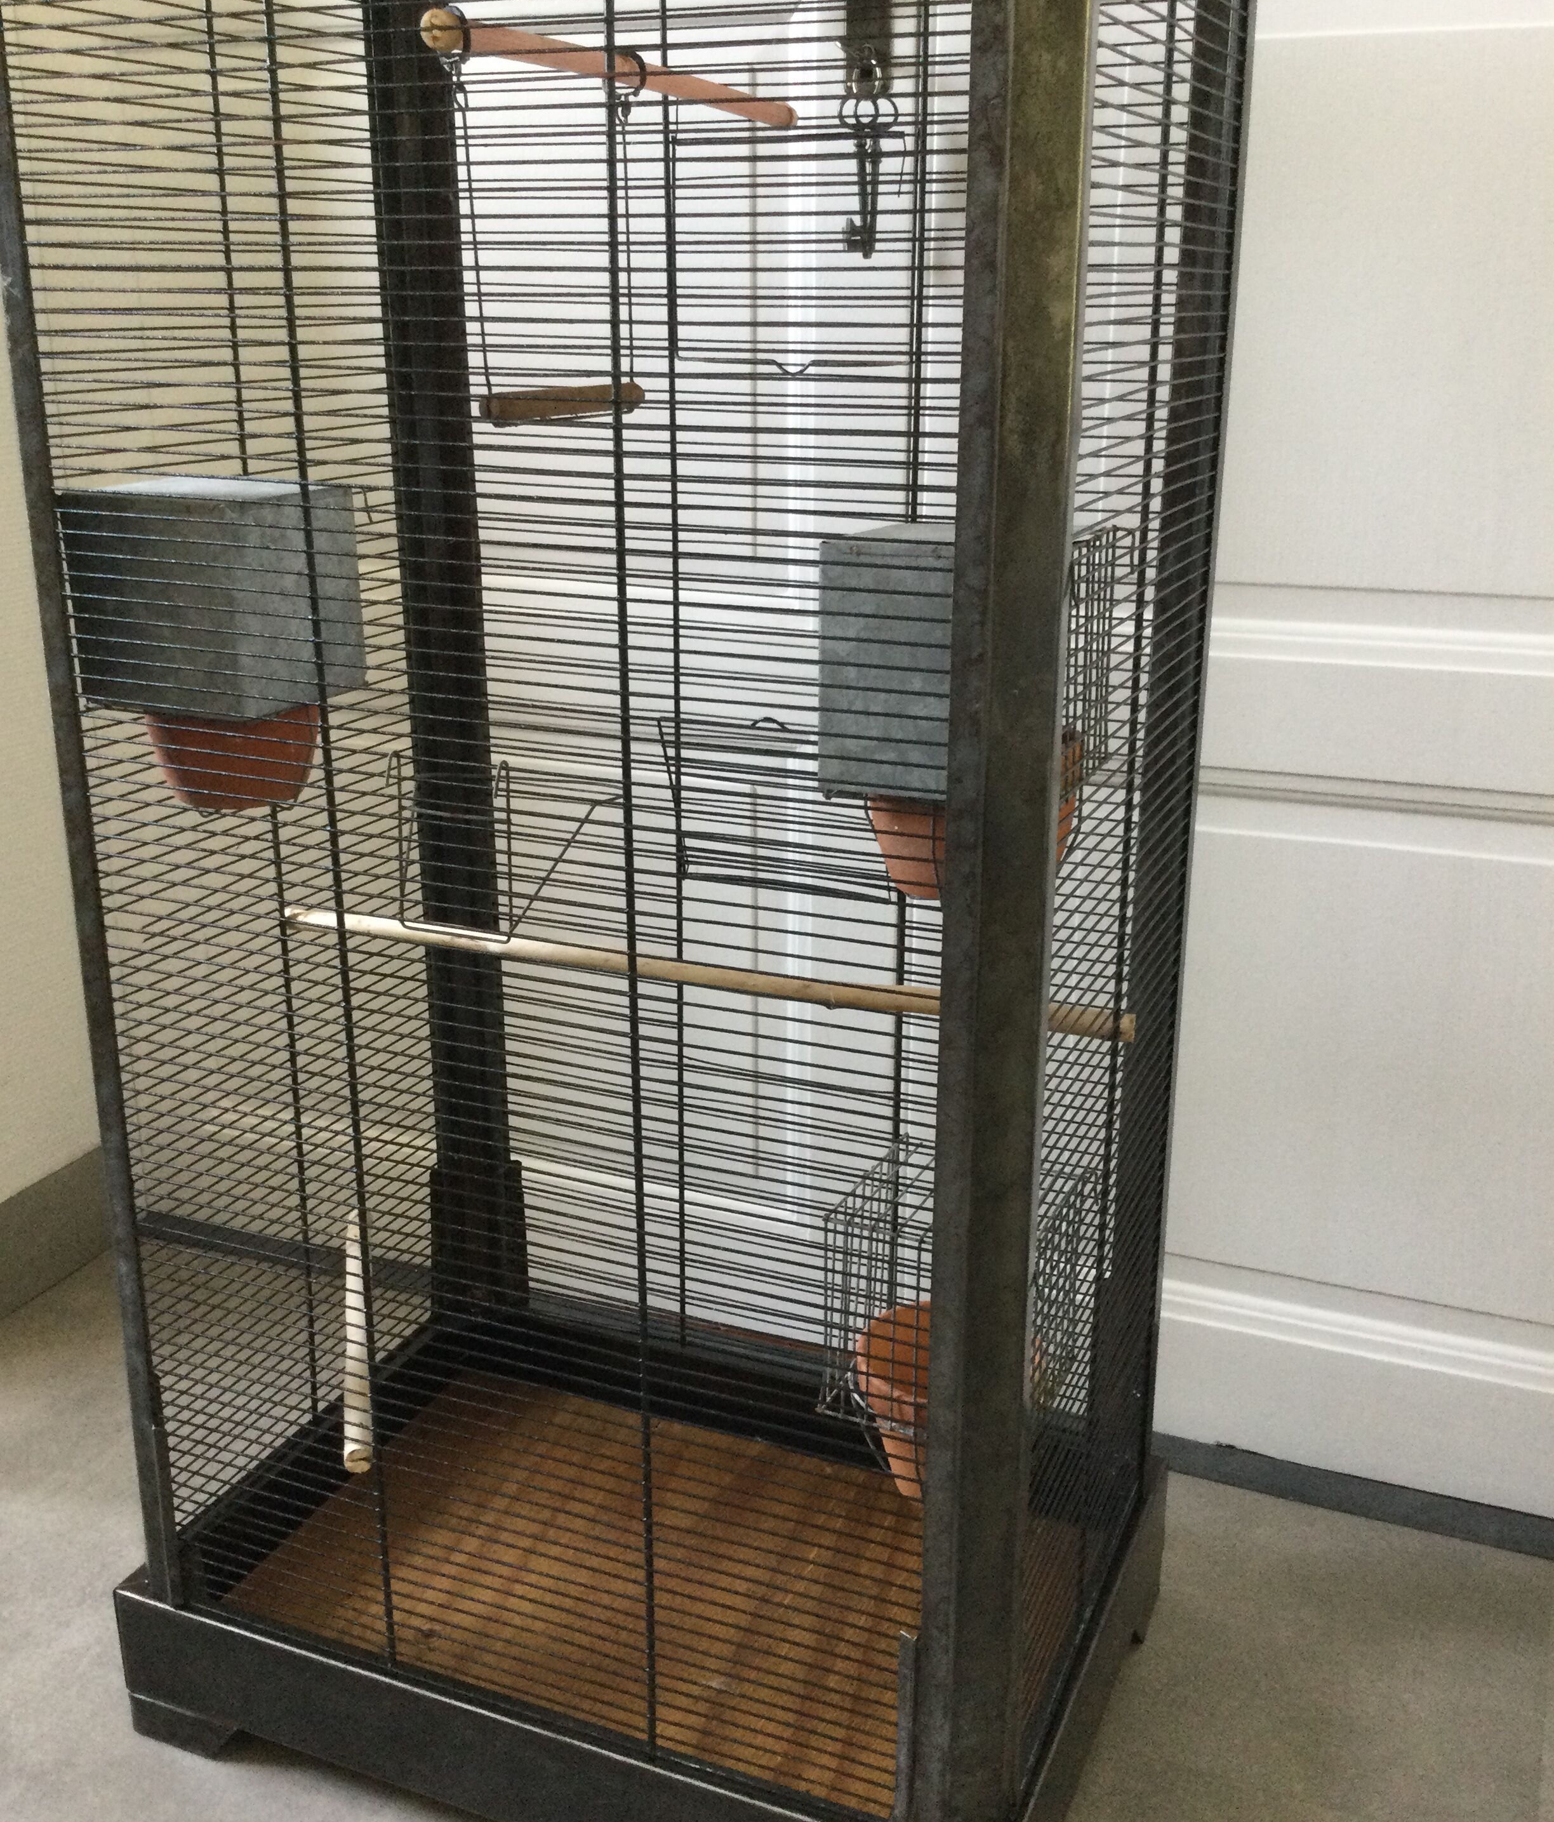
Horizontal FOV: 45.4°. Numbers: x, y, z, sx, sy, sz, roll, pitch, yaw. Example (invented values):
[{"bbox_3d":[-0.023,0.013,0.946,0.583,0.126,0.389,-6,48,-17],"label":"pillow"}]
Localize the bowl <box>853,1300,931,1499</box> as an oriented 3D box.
[{"bbox_3d":[0.096,0.279,1.030,0.104,0.078,0.104,0,19,0],"label":"bowl"}]

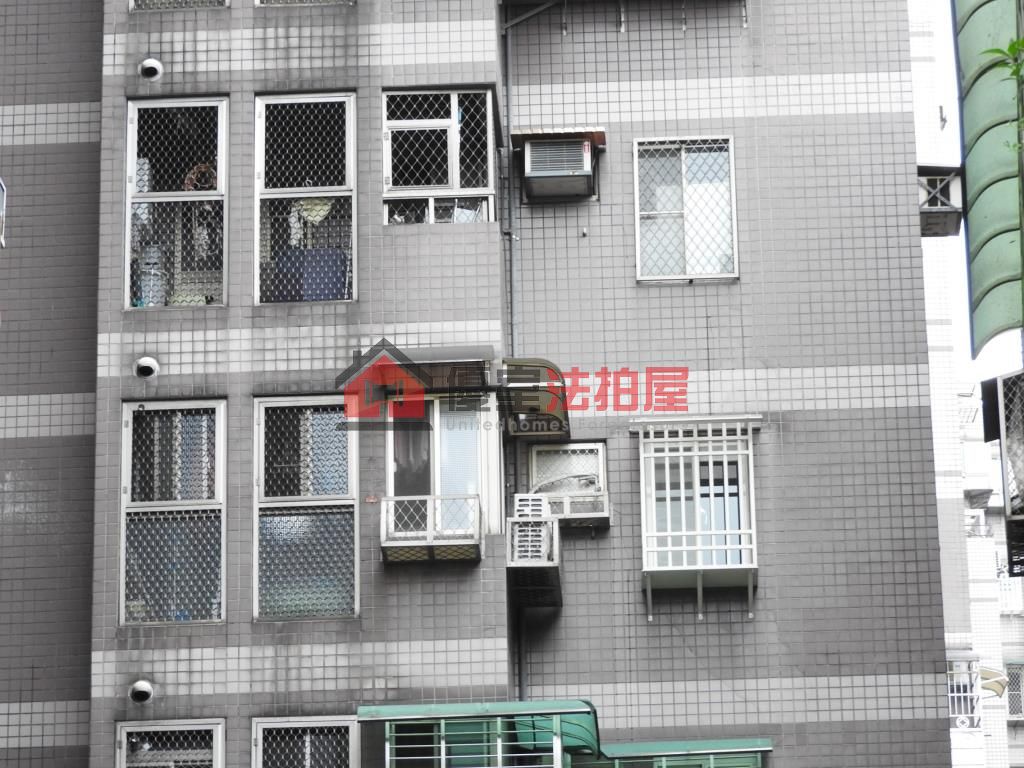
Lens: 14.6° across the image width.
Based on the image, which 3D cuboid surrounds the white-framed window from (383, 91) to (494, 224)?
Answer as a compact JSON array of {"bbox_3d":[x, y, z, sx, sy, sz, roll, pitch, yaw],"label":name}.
[{"bbox_3d":[-0.673,-2.098,37.126,1.047,1.336,0.070,-2,-20,2],"label":"white-framed window"}]

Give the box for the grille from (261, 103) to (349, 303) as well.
[{"bbox_3d":[-1.838,-1.671,35.624,0.890,2.000,0.110,-2,-20,2],"label":"grille"}]

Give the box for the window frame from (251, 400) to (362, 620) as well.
[{"bbox_3d":[-1.805,1.085,35.109,0.887,2.078,0.080,-2,-21,2],"label":"window frame"}]

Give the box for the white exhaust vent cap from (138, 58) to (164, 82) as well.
[{"bbox_3d":[-3.378,-2.937,37.417,0.205,0.205,0.140,-2,-20,2],"label":"white exhaust vent cap"}]

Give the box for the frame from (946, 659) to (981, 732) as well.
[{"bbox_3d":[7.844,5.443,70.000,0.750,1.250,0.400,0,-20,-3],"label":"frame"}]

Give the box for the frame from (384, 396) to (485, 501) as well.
[{"bbox_3d":[-0.683,0.715,35.216,0.883,1.294,0.100,-2,-21,2],"label":"frame"}]

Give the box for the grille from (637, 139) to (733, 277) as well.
[{"bbox_3d":[1.666,-1.679,38.255,0.971,1.470,0.090,-2,-20,2],"label":"grille"}]

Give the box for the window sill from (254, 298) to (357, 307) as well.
[{"bbox_3d":[-1.818,-0.731,35.282,0.910,0.070,0.120,-2,-20,2],"label":"window sill"}]

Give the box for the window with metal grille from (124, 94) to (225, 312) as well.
[{"bbox_3d":[-2.995,-1.635,35.698,0.920,2.030,0.110,-2,-20,2],"label":"window with metal grille"}]

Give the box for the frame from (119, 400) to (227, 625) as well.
[{"bbox_3d":[-3.051,1.167,36.054,0.955,2.117,0.100,-2,-20,2],"label":"frame"}]

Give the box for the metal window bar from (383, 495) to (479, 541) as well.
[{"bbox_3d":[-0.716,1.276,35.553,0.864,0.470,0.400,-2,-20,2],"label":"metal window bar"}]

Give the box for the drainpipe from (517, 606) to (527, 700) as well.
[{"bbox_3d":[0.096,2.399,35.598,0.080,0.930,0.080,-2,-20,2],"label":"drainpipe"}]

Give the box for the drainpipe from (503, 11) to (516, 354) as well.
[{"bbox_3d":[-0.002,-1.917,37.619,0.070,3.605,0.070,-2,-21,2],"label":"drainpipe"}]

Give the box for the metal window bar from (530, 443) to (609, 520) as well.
[{"bbox_3d":[0.516,0.881,36.044,0.710,0.830,0.330,-2,-20,2],"label":"metal window bar"}]

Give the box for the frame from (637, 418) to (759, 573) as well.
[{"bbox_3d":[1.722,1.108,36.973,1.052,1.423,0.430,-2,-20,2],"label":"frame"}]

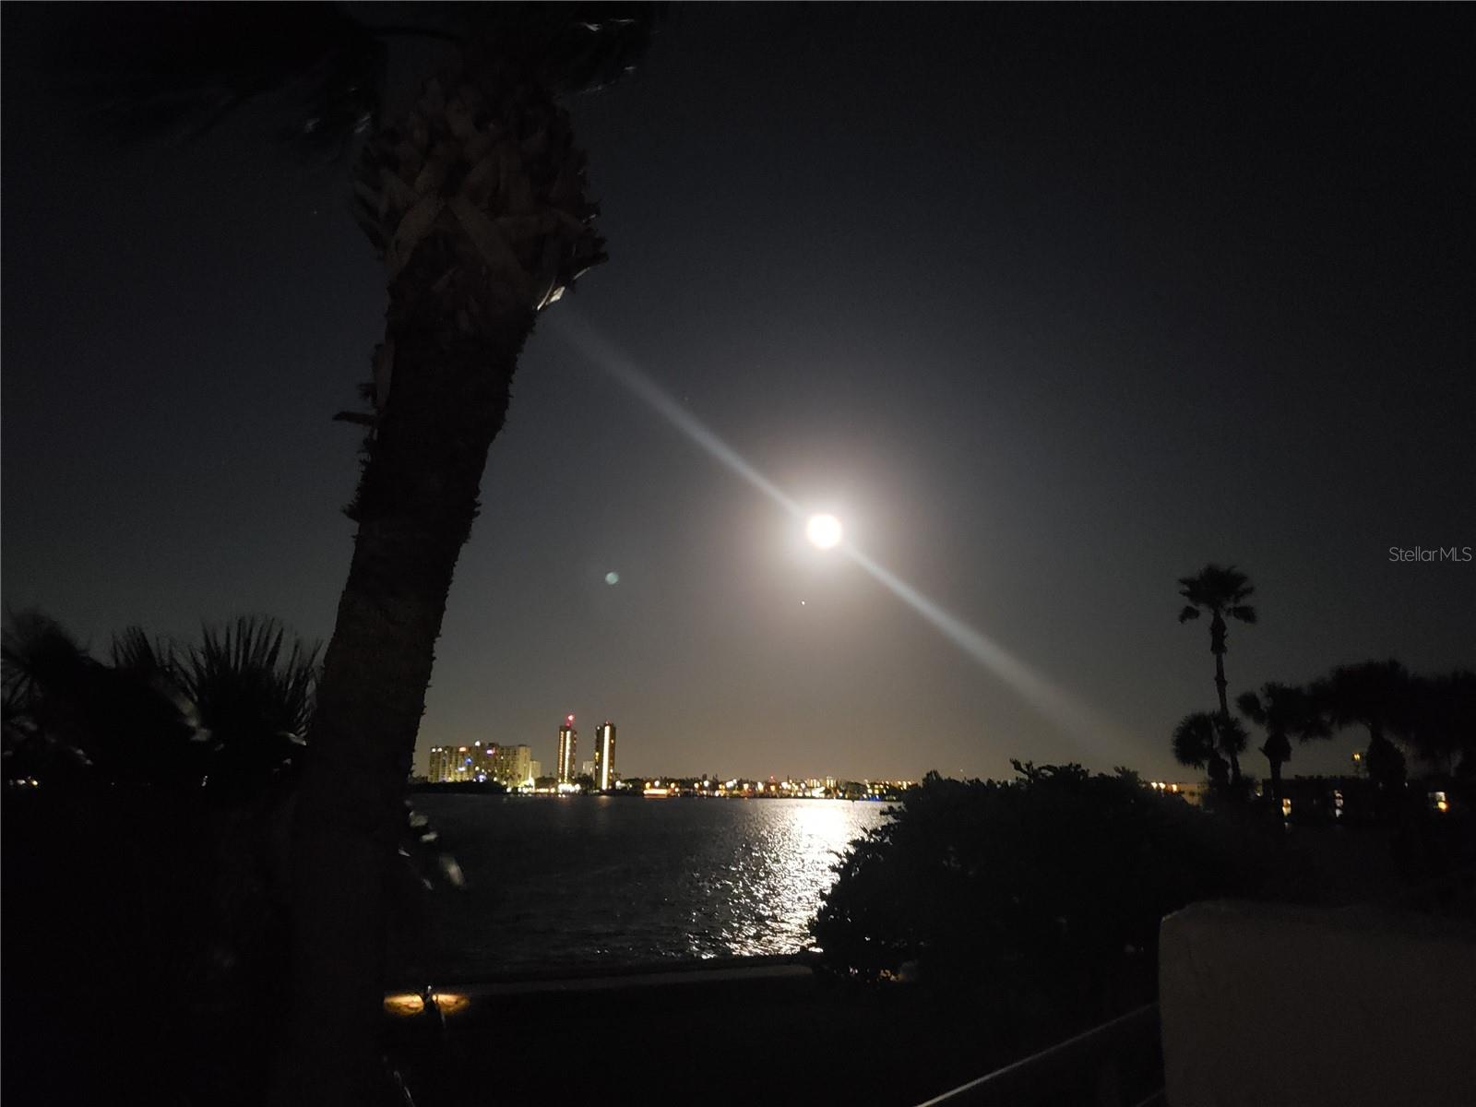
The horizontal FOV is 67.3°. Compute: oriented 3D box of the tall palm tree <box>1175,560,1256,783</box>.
[{"bbox_3d":[18.318,5.780,41.781,3.000,11.060,3.000,-4,-13,23],"label":"tall palm tree"}]

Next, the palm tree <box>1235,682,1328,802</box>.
[{"bbox_3d":[18.001,7.208,36.358,3.100,5.980,3.100,-5,-13,25],"label":"palm tree"}]

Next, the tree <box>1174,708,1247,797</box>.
[{"bbox_3d":[17.632,8.550,41.183,2.900,5.370,2.900,-4,-13,22],"label":"tree"}]

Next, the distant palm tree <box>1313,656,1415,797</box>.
[{"bbox_3d":[18.478,6.239,32.477,3.200,6.250,3.200,-6,-14,29],"label":"distant palm tree"}]

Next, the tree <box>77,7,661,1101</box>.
[{"bbox_3d":[-1.438,-0.151,4.631,3.100,6.400,3.100,1,-12,0],"label":"tree"}]

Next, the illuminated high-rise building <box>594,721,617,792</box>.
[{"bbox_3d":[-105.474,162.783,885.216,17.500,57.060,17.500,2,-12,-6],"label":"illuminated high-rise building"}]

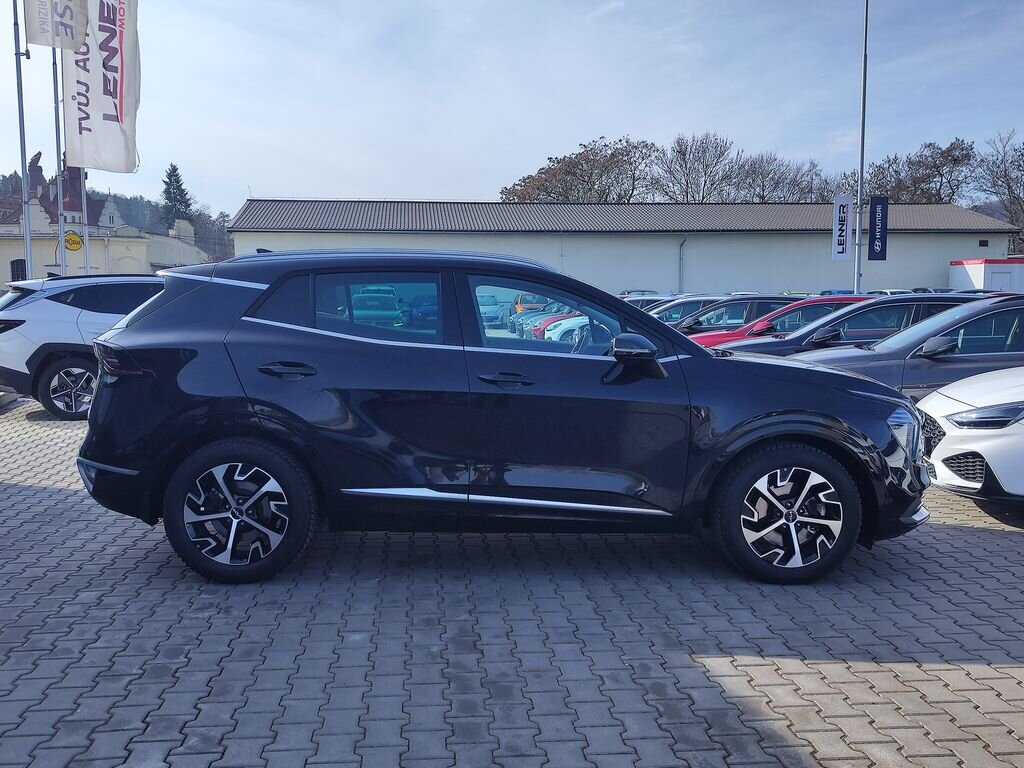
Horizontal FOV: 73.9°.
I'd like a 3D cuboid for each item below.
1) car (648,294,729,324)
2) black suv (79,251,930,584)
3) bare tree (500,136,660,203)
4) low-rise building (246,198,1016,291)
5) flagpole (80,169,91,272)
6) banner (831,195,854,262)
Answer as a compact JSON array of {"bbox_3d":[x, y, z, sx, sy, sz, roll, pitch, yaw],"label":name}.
[{"bbox_3d":[3.900,-1.247,15.700,4.300,1.530,1.800,1,7,14],"label":"car"},{"bbox_3d":[0.008,0.060,4.136,4.515,1.650,1.900,0,7,-1],"label":"black suv"},{"bbox_3d":[5.200,-11.189,52.000,11.500,12.800,11.000,0,7,0],"label":"bare tree"},{"bbox_3d":[6.000,-6.862,40.000,42.000,7.000,9.000,0,7,-1],"label":"low-rise building"},{"bbox_3d":[-9.400,-4.722,14.900,0.110,8.700,0.110,0,7,0],"label":"flagpole"},{"bbox_3d":[7.492,-3.542,15.400,0.460,1.500,0.040,-1,7,-9],"label":"banner"}]

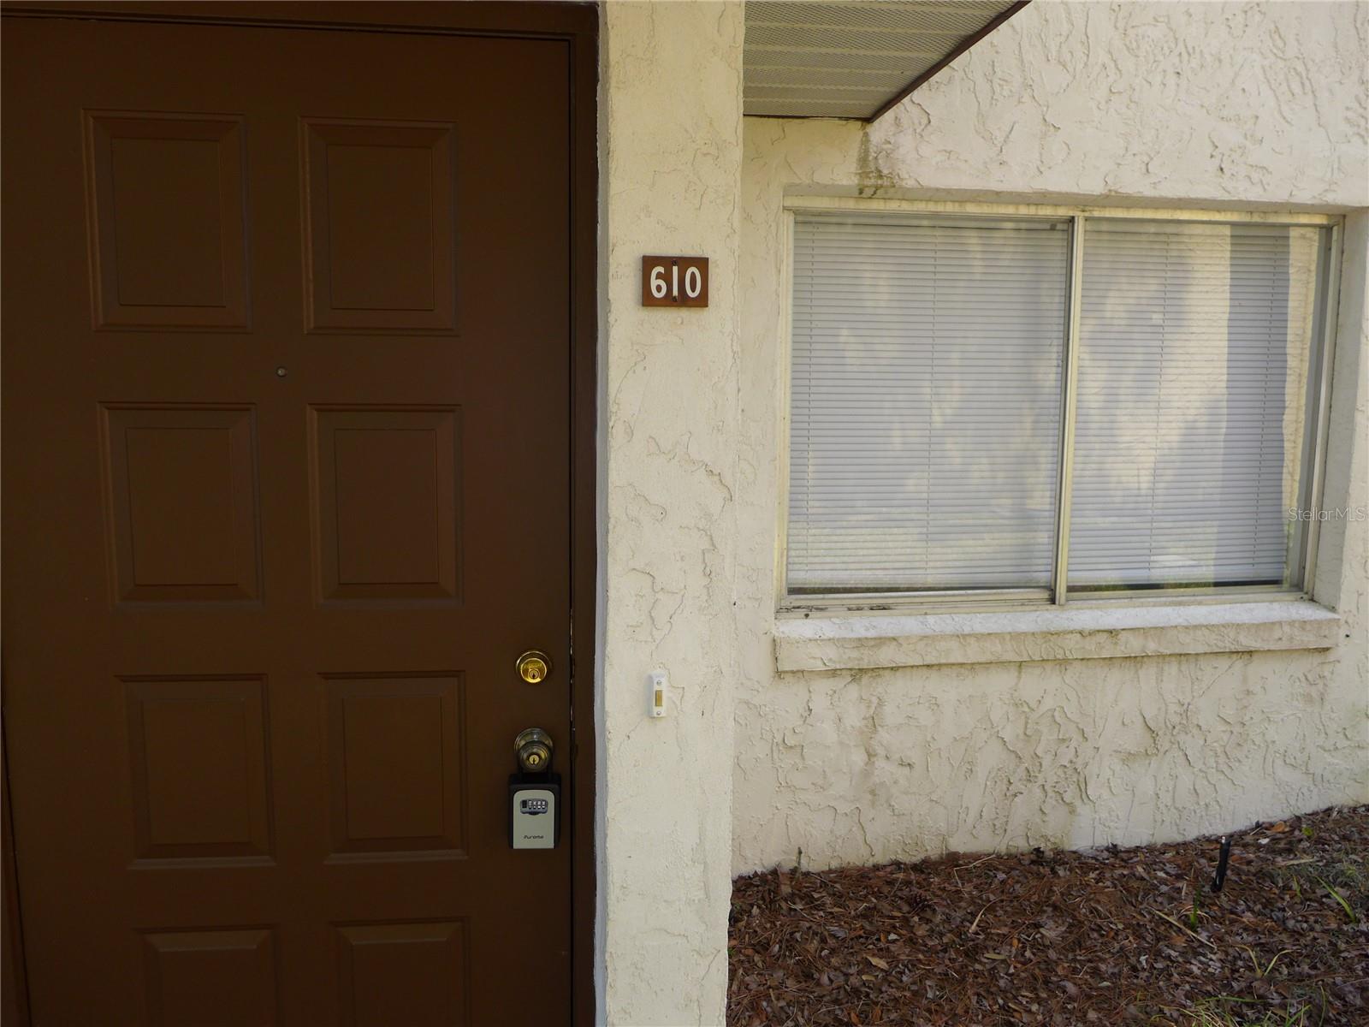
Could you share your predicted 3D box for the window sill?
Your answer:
[{"bbox_3d":[1.155,0.374,2.927,1.815,0.124,0.130,0,7,-7],"label":"window sill"}]

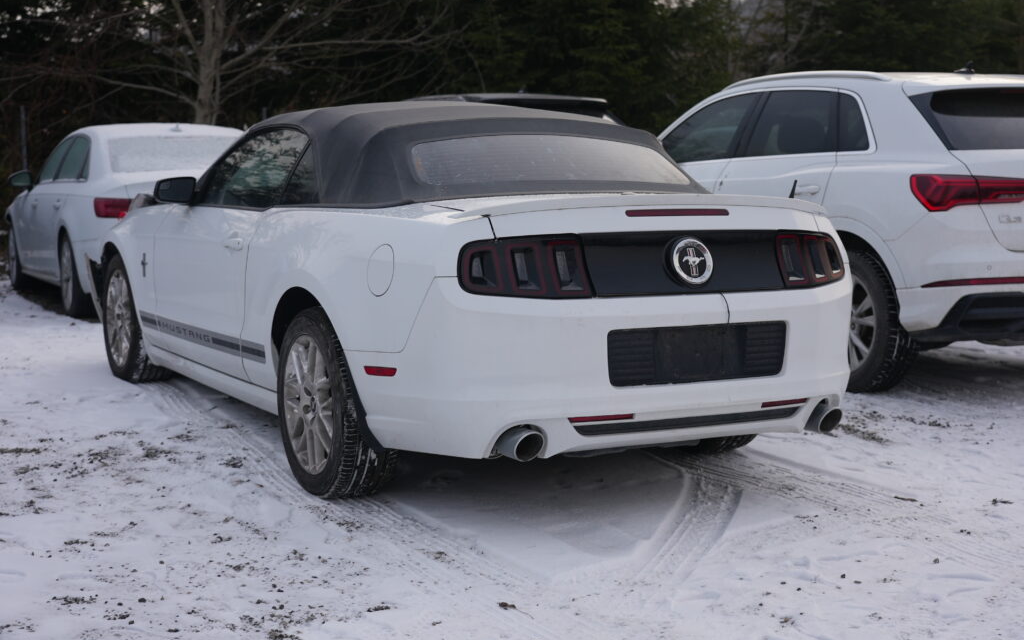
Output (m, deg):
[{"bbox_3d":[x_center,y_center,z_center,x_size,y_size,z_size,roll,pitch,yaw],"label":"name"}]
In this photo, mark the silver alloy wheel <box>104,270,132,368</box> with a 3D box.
[{"bbox_3d":[-1.952,-0.009,7.695,0.200,0.490,0.490,-3,8,-29],"label":"silver alloy wheel"}]

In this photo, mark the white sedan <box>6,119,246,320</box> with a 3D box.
[{"bbox_3d":[-2.876,-0.834,11.861,1.842,1.427,4.726,-2,6,-26],"label":"white sedan"}]

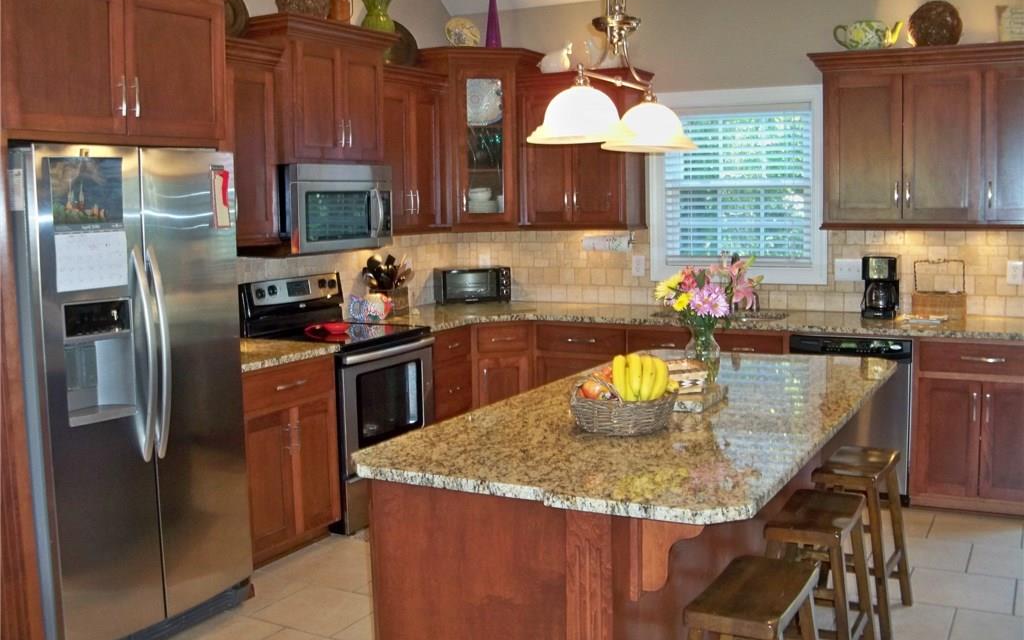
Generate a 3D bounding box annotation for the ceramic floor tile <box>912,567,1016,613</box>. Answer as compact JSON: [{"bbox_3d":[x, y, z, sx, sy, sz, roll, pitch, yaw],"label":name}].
[{"bbox_3d":[1.776,1.075,4.096,0.390,0.010,0.410,3,8,29],"label":"ceramic floor tile"}]

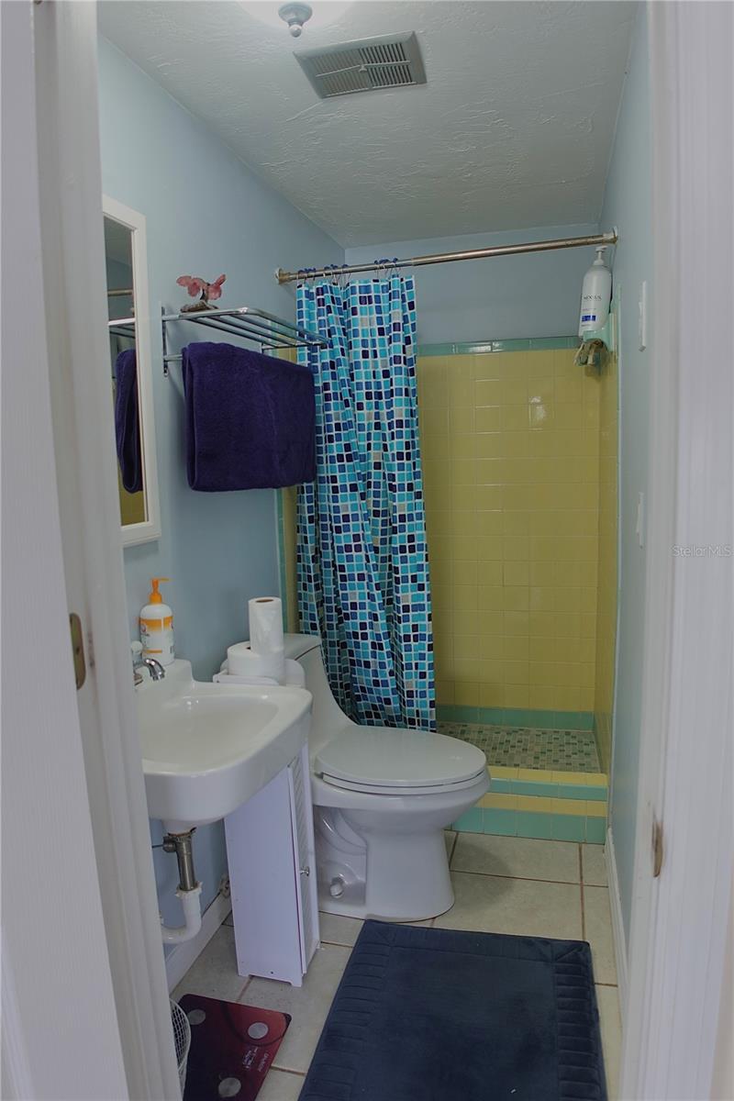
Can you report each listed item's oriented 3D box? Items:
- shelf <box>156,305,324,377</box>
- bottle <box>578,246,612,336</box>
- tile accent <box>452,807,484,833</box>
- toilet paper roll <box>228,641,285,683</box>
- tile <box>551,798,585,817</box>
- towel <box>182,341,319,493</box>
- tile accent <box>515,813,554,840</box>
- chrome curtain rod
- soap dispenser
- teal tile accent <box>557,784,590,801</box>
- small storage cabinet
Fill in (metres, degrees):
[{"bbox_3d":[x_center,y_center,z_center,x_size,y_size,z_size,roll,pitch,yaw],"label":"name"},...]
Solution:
[{"bbox_3d":[-0.302,-0.561,2.083,0.240,0.170,0.650,0,9,15],"label":"shelf"},{"bbox_3d":[0.695,-0.784,2.225,0.083,0.265,0.075,8,11,28],"label":"bottle"},{"bbox_3d":[0.345,0.921,2.513,0.107,0.098,0.008,0,8,15],"label":"tile accent"},{"bbox_3d":[-0.263,0.290,1.778,0.132,0.106,0.132,-2,8,0],"label":"toilet paper roll"},{"bbox_3d":[0.662,0.843,2.421,0.109,0.055,0.010,0,9,15],"label":"tile"},{"bbox_3d":[-0.298,-0.358,2.061,0.139,0.346,0.616,0,8,15],"label":"towel"},{"bbox_3d":[0.560,0.919,2.454,0.114,0.102,0.008,0,8,15],"label":"tile accent"},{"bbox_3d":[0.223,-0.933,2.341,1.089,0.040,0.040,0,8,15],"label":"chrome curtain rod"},{"bbox_3d":[-0.462,0.156,1.621,0.072,0.190,0.066,0,8,15],"label":"soap dispenser"},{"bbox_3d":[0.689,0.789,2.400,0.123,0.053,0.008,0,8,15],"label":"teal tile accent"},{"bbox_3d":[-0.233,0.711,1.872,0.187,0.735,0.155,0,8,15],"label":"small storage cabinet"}]

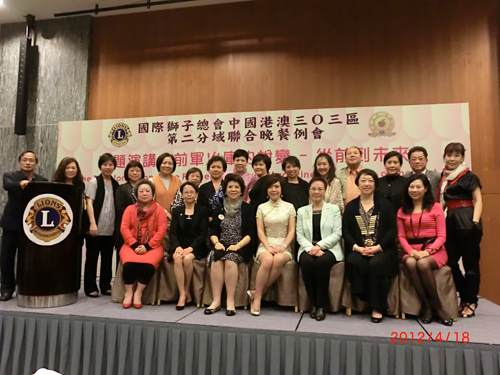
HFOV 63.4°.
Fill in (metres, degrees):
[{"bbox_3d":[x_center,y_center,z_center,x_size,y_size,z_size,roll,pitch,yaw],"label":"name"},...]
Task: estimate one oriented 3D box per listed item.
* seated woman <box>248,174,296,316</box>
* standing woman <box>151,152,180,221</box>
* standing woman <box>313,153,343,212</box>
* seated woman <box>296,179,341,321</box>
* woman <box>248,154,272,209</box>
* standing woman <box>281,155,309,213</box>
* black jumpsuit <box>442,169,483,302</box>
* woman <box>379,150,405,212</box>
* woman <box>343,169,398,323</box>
[{"bbox_3d":[0.211,0.516,3.982,0.460,1.332,0.740,0,-5,11],"label":"seated woman"},{"bbox_3d":[-1.000,0.405,4.769,0.450,1.653,0.290,1,-5,0],"label":"standing woman"},{"bbox_3d":[0.855,0.421,4.454,0.440,1.619,0.290,0,-5,12],"label":"standing woman"},{"bbox_3d":[0.652,0.525,3.864,0.480,1.307,0.740,0,-5,13],"label":"seated woman"},{"bbox_3d":[0.138,0.421,4.627,0.440,1.627,0.290,0,-5,9],"label":"woman"},{"bbox_3d":[0.497,0.432,4.540,0.440,1.600,0.290,0,-5,9],"label":"standing woman"},{"bbox_3d":[2.064,0.475,3.931,0.370,1.289,0.270,-1,-5,25],"label":"black jumpsuit"},{"bbox_3d":[1.512,0.412,4.297,0.450,1.628,0.290,-1,-5,15],"label":"woman"},{"bbox_3d":[1.121,0.488,3.786,0.510,1.380,0.750,0,-5,14],"label":"woman"}]

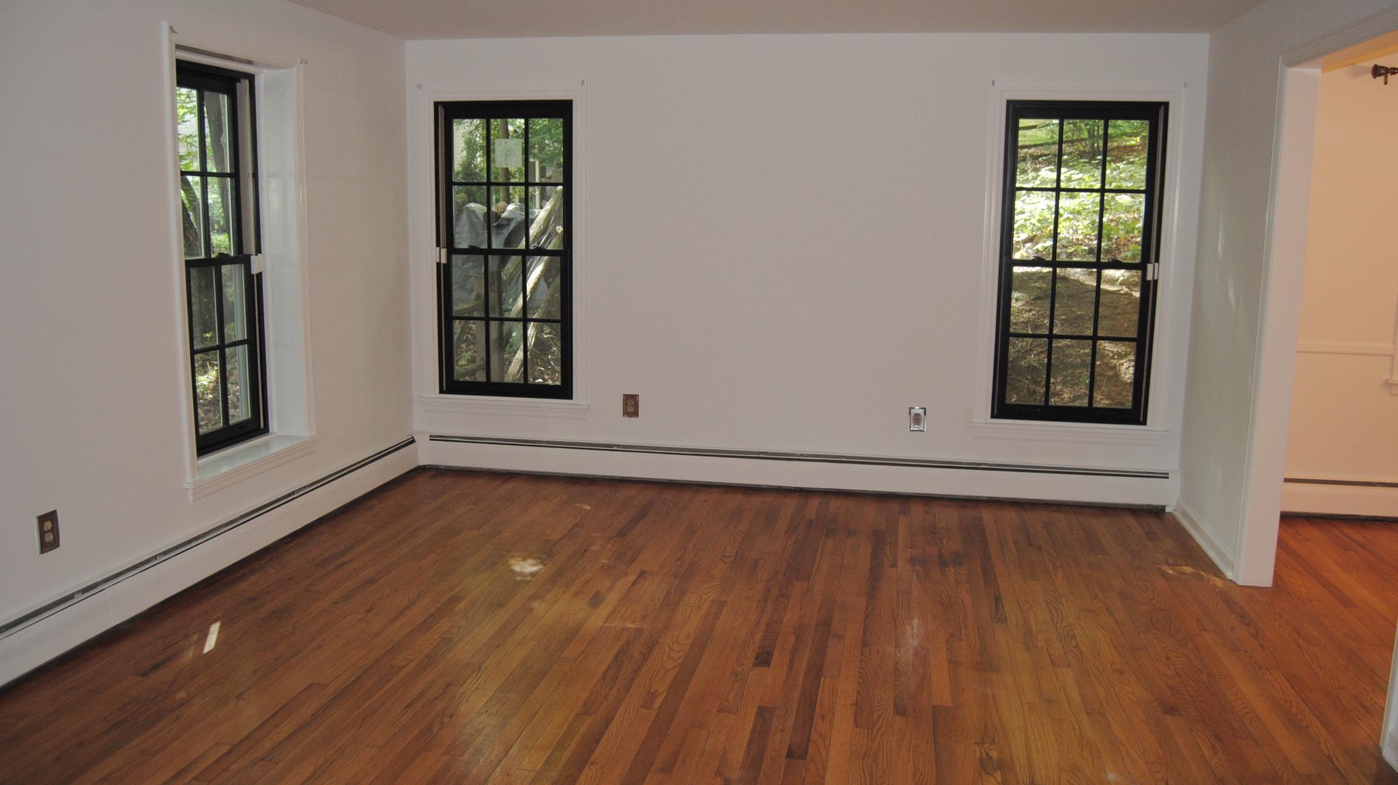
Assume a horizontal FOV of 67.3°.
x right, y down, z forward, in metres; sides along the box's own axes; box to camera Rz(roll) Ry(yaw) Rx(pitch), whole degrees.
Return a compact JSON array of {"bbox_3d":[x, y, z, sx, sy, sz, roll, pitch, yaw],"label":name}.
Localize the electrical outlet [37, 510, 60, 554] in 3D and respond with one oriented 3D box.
[{"bbox_3d":[-2.063,0.445,3.341,0.010,0.124,0.081,2,10,10],"label":"electrical outlet"}]

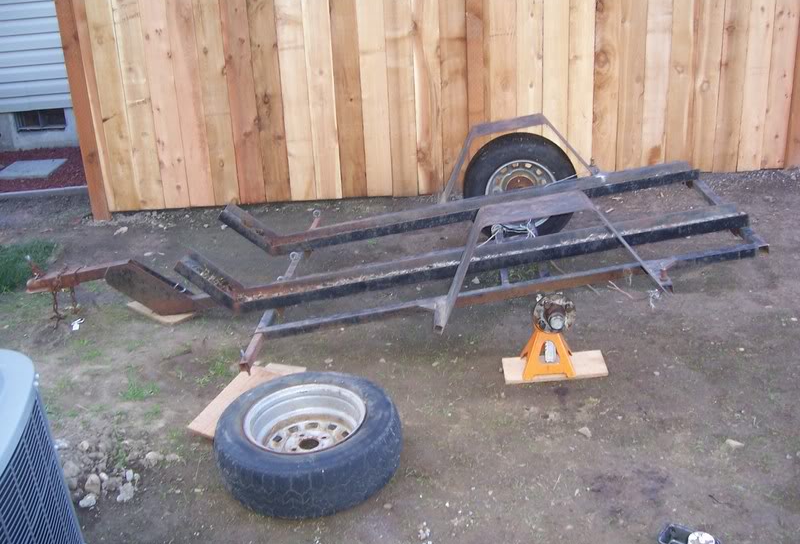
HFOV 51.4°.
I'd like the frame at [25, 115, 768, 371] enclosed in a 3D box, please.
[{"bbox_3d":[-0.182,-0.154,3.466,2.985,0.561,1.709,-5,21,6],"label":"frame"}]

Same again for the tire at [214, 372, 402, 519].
[{"bbox_3d":[-0.281,0.518,2.578,0.561,0.173,0.561,-4,24,0],"label":"tire"}]

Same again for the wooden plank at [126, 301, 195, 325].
[{"bbox_3d":[-1.019,0.158,3.621,0.303,0.022,0.165,15,29,36],"label":"wooden plank"}]

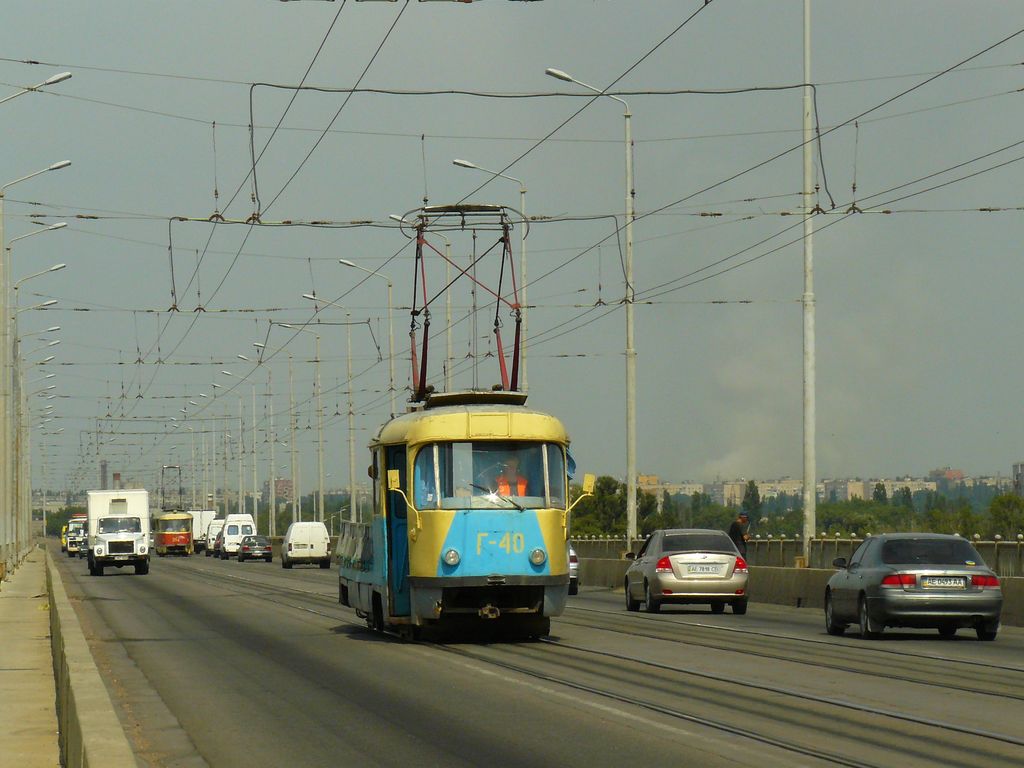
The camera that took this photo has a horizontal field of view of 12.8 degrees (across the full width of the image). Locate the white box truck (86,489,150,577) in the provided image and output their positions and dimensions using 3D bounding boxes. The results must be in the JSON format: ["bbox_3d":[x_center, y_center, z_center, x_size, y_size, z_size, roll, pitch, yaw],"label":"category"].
[{"bbox_3d":[-14.596,5.462,169.106,2.300,3.200,6.400,0,-2,-6],"label":"white box truck"}]

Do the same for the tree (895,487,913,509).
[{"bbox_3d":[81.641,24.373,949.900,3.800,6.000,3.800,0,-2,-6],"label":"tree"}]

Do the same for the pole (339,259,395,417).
[{"bbox_3d":[-6.636,1.246,210.299,2.720,13.960,0.320,0,-2,-6],"label":"pole"}]

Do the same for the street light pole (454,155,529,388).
[{"bbox_3d":[-0.707,-0.624,153.437,2.580,13.900,0.320,0,-2,-6],"label":"street light pole"}]

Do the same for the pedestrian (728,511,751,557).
[{"bbox_3d":[5.205,3.810,104.008,0.550,1.740,0.500,1,-2,-20],"label":"pedestrian"}]

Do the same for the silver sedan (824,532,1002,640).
[{"bbox_3d":[5.301,2.686,60.705,1.750,1.400,4.690,0,-2,-6],"label":"silver sedan"}]

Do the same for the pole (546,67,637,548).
[{"bbox_3d":[2.194,-1.655,125.003,2.480,14.060,0.320,0,-2,-6],"label":"pole"}]

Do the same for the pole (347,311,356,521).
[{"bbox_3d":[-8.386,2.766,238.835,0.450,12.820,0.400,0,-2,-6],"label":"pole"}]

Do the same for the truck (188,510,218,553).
[{"bbox_3d":[-24.995,11.928,367.679,2.400,3.400,7.000,0,-2,-6],"label":"truck"}]

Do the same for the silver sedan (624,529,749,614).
[{"bbox_3d":[3.043,3.303,80.267,1.735,1.470,4.480,0,-2,-6],"label":"silver sedan"}]

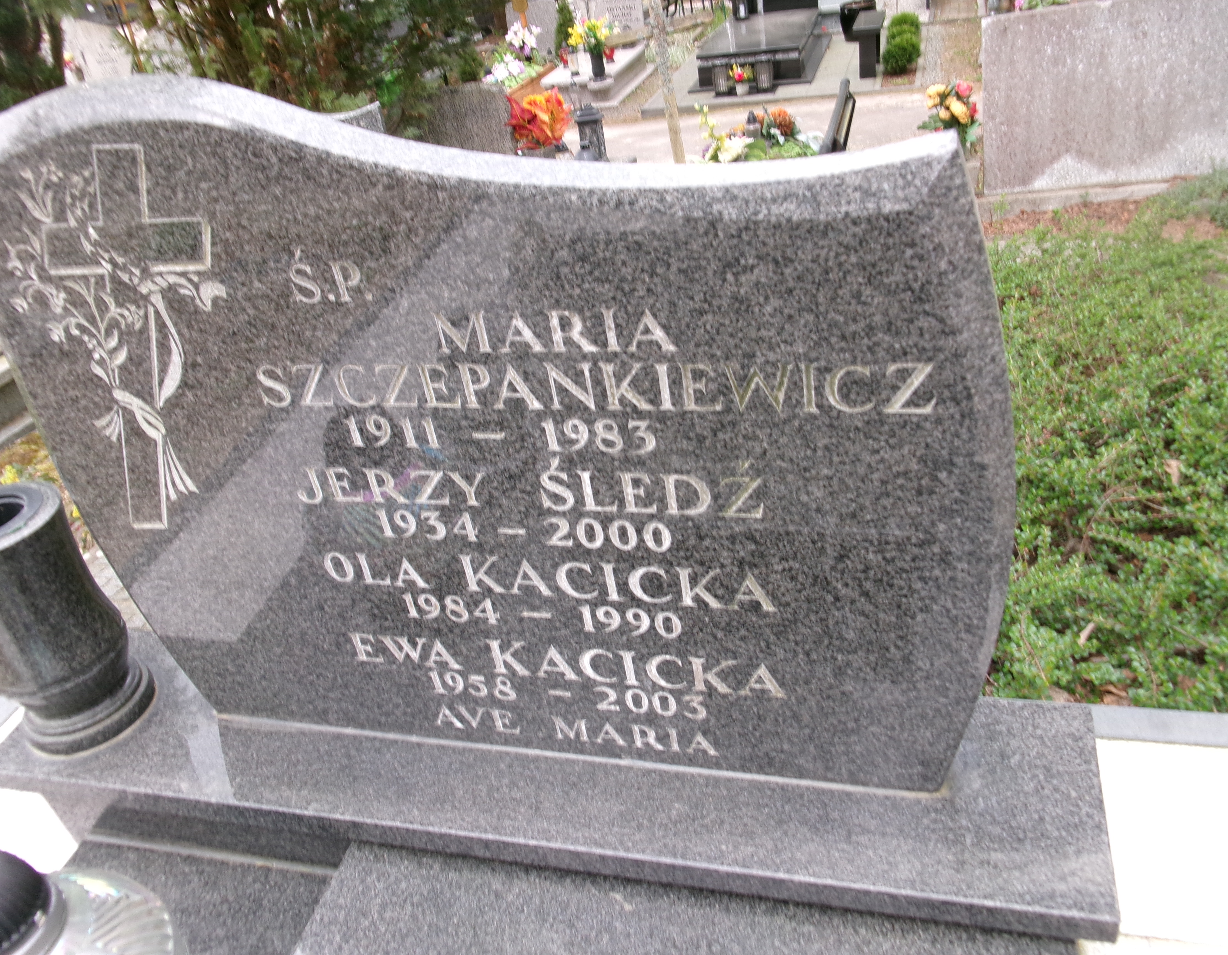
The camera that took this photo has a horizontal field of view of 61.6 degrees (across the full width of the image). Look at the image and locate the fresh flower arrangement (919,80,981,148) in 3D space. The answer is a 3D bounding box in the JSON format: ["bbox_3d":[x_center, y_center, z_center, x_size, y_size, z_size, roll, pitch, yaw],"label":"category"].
[{"bbox_3d":[1.389,-1.488,4.250,0.250,0.290,0.230,2,38,16],"label":"fresh flower arrangement"}]

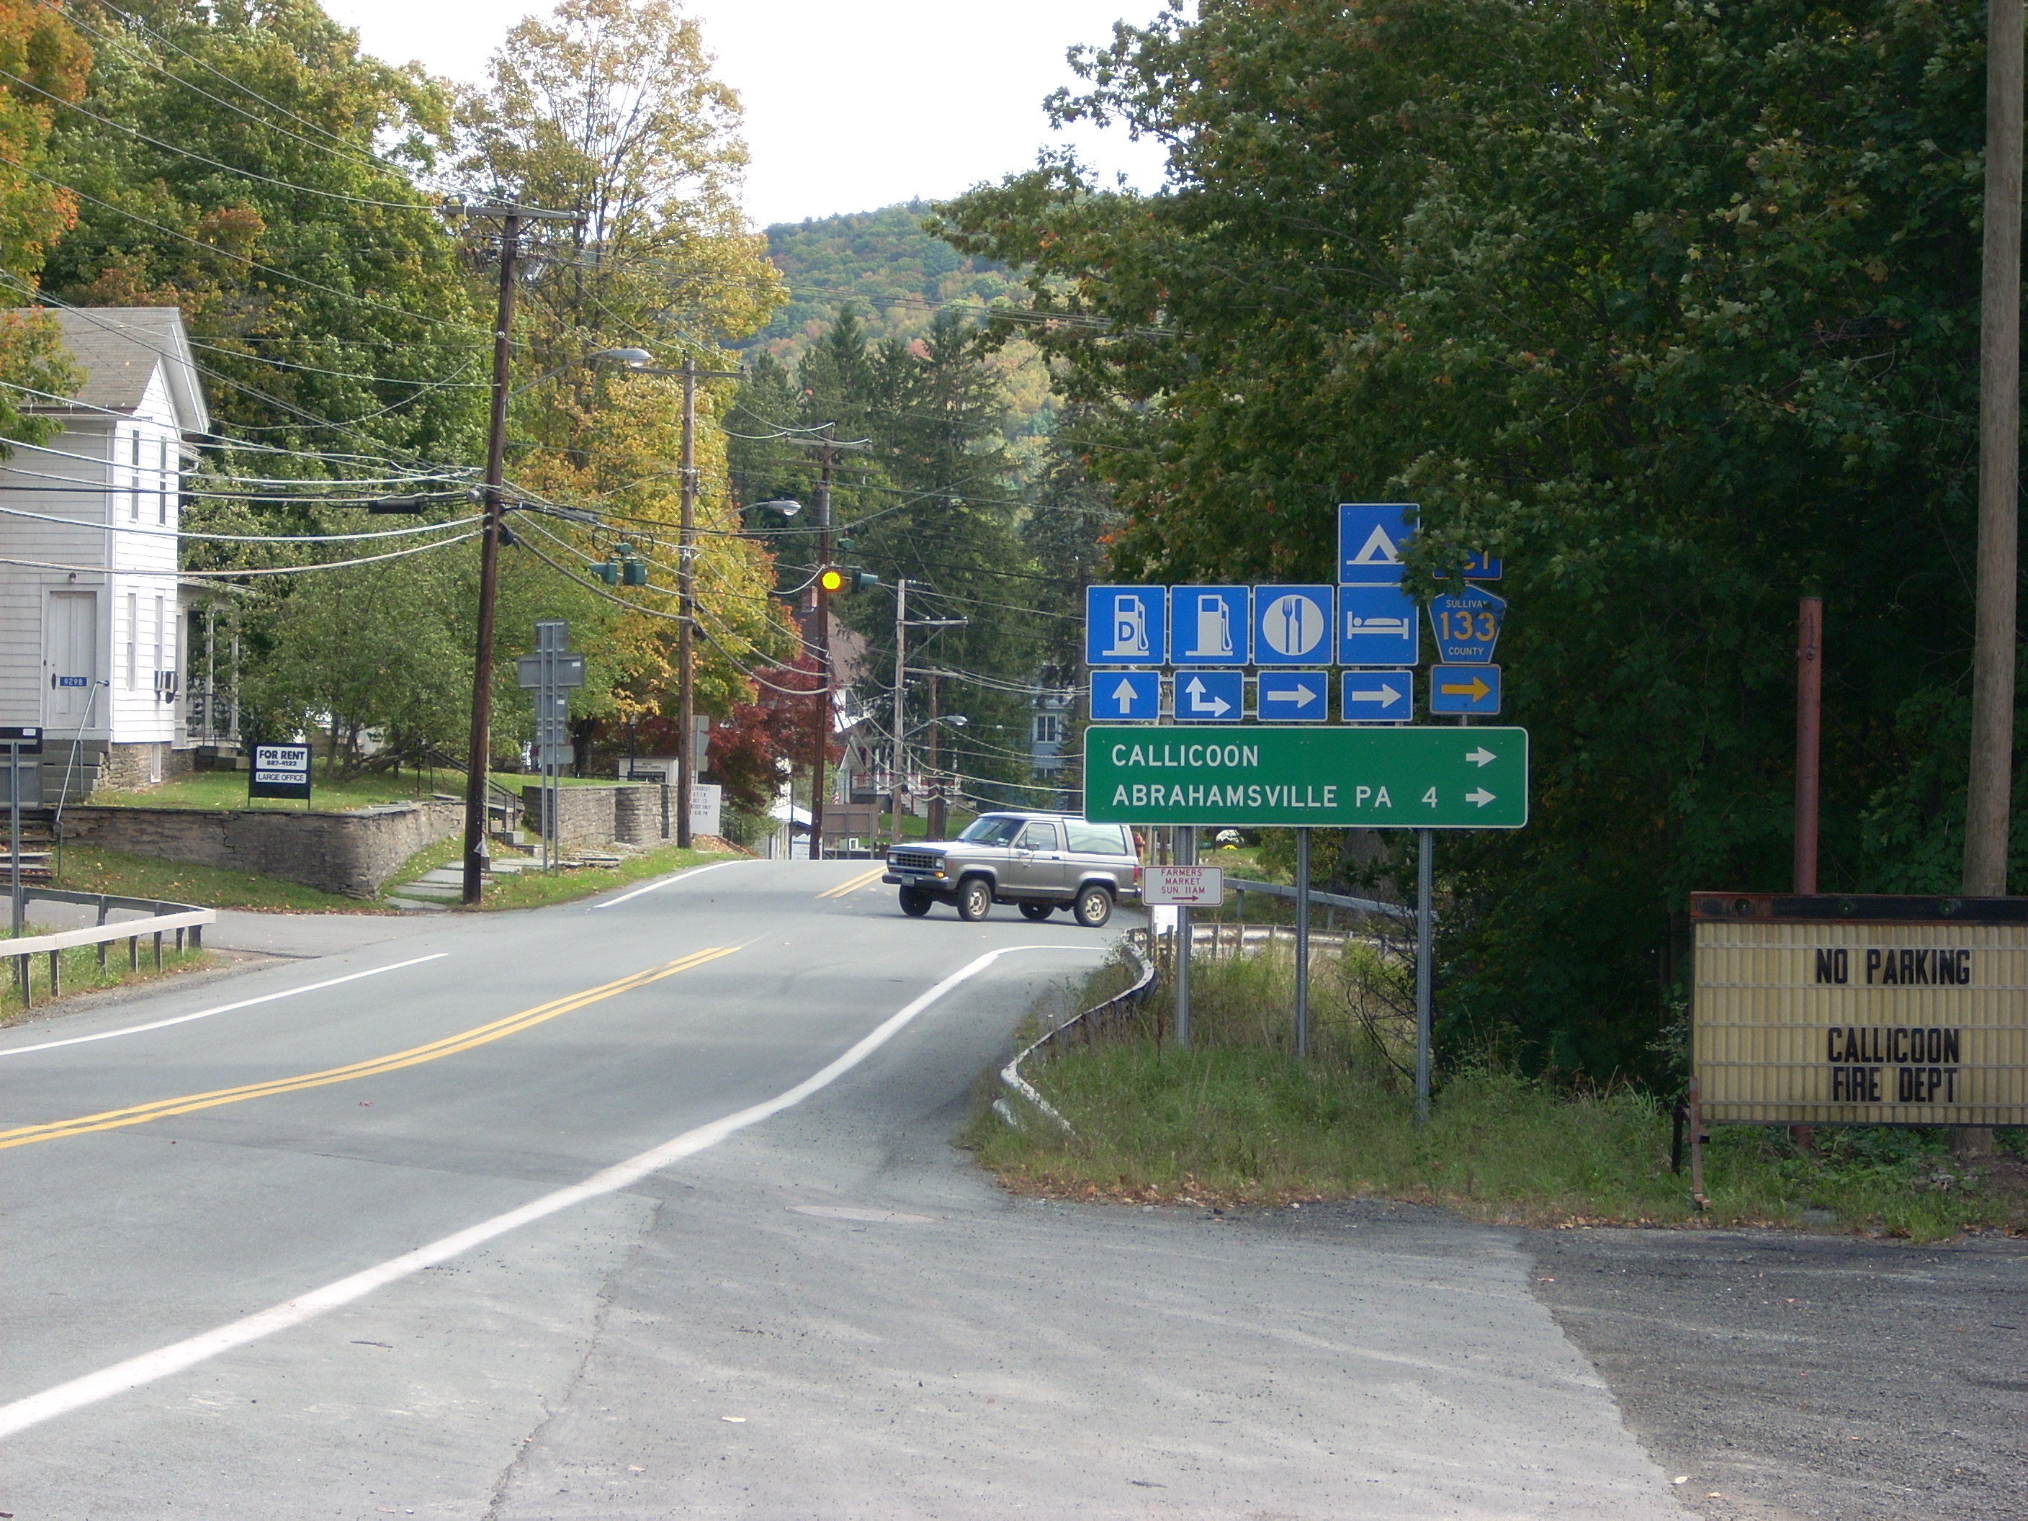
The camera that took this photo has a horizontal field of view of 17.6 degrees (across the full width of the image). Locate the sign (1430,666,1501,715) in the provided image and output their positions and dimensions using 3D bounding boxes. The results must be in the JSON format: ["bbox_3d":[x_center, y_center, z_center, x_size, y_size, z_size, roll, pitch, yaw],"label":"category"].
[{"bbox_3d":[3.432,-0.535,49.800,0.535,0.382,0.040,0,0,6],"label":"sign"}]

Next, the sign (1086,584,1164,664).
[{"bbox_3d":[0.854,-1.020,49.700,0.610,0.610,0.040,0,0,3],"label":"sign"}]

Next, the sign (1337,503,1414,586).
[{"bbox_3d":[2.767,-1.641,49.736,0.610,0.610,0.030,0,0,10],"label":"sign"}]

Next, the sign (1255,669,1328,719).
[{"bbox_3d":[2.116,-0.490,49.849,0.535,0.381,0.030,0,0,10],"label":"sign"}]

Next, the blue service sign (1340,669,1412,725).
[{"bbox_3d":[2.759,-0.486,49.700,0.534,0.381,0.040,0,0,3],"label":"blue service sign"}]

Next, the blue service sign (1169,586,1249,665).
[{"bbox_3d":[1.487,-1.026,49.955,0.610,0.610,0.030,0,0,10],"label":"blue service sign"}]

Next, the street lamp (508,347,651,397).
[{"bbox_3d":[-7.026,-6.271,106.000,2.300,0.790,0.360,0,0,3],"label":"street lamp"}]

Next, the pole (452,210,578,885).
[{"bbox_3d":[-8.487,-3.346,107.000,2.300,11.400,0.400,3,0,0],"label":"pole"}]

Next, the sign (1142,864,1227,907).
[{"bbox_3d":[1.284,0.949,49.700,0.610,0.307,0.040,0,0,6],"label":"sign"}]

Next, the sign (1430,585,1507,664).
[{"bbox_3d":[3.433,-1.036,49.621,0.610,0.615,0.030,0,0,10],"label":"sign"}]

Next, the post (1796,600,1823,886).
[{"bbox_3d":[5.435,0.793,45.000,0.155,3.850,0.155,1,0,0],"label":"post"}]

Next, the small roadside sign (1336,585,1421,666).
[{"bbox_3d":[2.757,-1.026,49.738,0.610,0.610,0.030,0,0,10],"label":"small roadside sign"}]

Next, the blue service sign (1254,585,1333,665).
[{"bbox_3d":[2.125,-1.020,49.700,0.610,0.610,0.040,0,0,3],"label":"blue service sign"}]

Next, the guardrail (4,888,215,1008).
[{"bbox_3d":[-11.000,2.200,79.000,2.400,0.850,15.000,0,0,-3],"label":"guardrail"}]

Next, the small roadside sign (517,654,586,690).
[{"bbox_3d":[-8.527,-1.629,121.000,1.220,0.610,0.050,0,0,5],"label":"small roadside sign"}]

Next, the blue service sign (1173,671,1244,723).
[{"bbox_3d":[1.478,-0.486,49.700,0.534,0.381,0.040,0,0,3],"label":"blue service sign"}]

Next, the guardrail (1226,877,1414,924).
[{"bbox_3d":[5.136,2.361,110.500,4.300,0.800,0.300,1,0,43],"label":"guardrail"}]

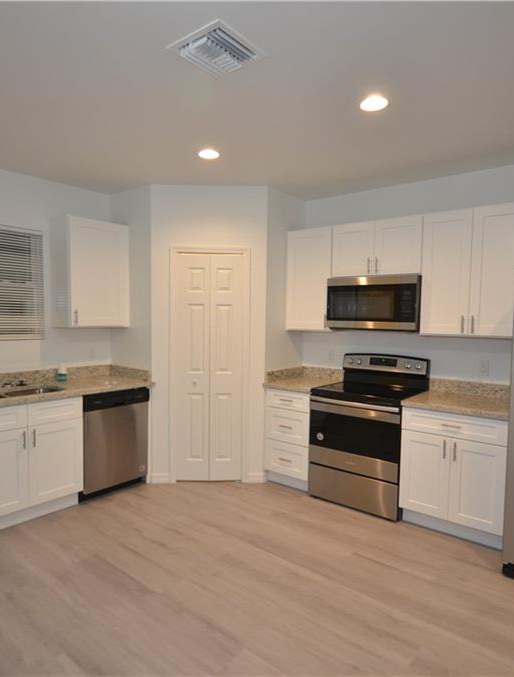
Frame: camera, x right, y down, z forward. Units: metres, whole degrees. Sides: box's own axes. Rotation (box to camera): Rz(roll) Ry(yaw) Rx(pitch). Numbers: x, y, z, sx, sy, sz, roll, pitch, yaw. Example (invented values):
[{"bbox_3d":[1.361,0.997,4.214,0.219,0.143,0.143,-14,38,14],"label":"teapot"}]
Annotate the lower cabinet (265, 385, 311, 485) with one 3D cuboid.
[{"bbox_3d":[0.450,0.856,3.962,0.451,0.820,0.620,3,4,36],"label":"lower cabinet"}]

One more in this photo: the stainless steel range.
[{"bbox_3d":[0.915,0.752,3.513,0.755,1.160,0.667,3,3,38],"label":"stainless steel range"}]

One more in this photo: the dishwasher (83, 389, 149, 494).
[{"bbox_3d":[-1.372,0.850,3.670,0.610,0.862,0.604,3,3,38],"label":"dishwasher"}]

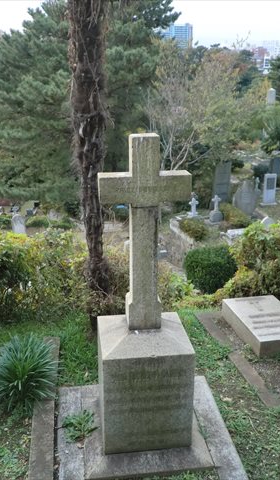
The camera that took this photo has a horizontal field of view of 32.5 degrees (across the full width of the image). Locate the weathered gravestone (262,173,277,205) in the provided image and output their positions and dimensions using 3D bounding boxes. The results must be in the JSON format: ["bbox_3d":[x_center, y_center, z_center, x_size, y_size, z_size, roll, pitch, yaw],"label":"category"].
[{"bbox_3d":[4.735,-1.859,17.624,0.450,1.156,0.250,-3,18,-9],"label":"weathered gravestone"}]

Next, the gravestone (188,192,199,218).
[{"bbox_3d":[2.560,-1.694,23.002,0.478,1.181,0.380,0,19,-2],"label":"gravestone"}]

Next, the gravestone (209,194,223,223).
[{"bbox_3d":[3.455,-1.412,22.002,0.641,1.367,0.480,0,19,-2],"label":"gravestone"}]

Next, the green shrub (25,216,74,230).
[{"bbox_3d":[-4.568,-0.824,24.000,2.300,0.600,1.200,0,19,0],"label":"green shrub"}]

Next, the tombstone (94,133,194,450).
[{"bbox_3d":[0.025,0.329,2.965,0.540,1.914,0.538,-2,18,-7],"label":"tombstone"}]

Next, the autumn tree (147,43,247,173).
[{"bbox_3d":[2.880,-6.600,24.500,5.100,7.200,4.800,0,19,0],"label":"autumn tree"}]

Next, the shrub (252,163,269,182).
[{"bbox_3d":[7.520,-4.210,30.001,0.969,1.127,0.949,5,19,13],"label":"shrub"}]

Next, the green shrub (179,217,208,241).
[{"bbox_3d":[1.510,-0.297,13.568,0.847,0.669,0.763,-2,18,-8],"label":"green shrub"}]

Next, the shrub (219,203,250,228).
[{"bbox_3d":[2.940,-0.740,14.811,1.039,0.755,0.935,-2,18,-8],"label":"shrub"}]

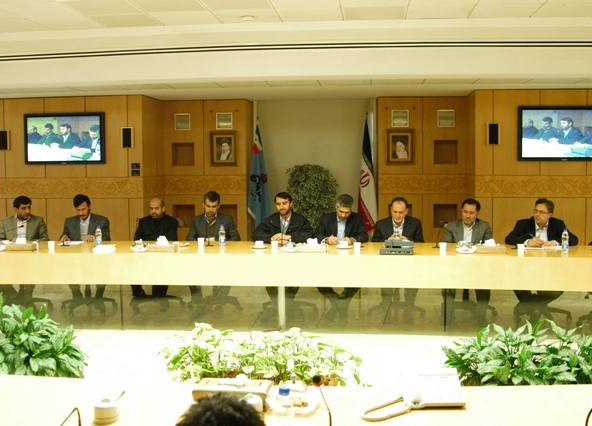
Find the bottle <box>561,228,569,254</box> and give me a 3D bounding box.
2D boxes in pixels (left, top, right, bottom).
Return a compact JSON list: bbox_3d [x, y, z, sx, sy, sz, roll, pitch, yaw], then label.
[{"bbox_3d":[2.496,0.242,5.930,0.066,0.215,0.066,0,3,11],"label":"bottle"}]

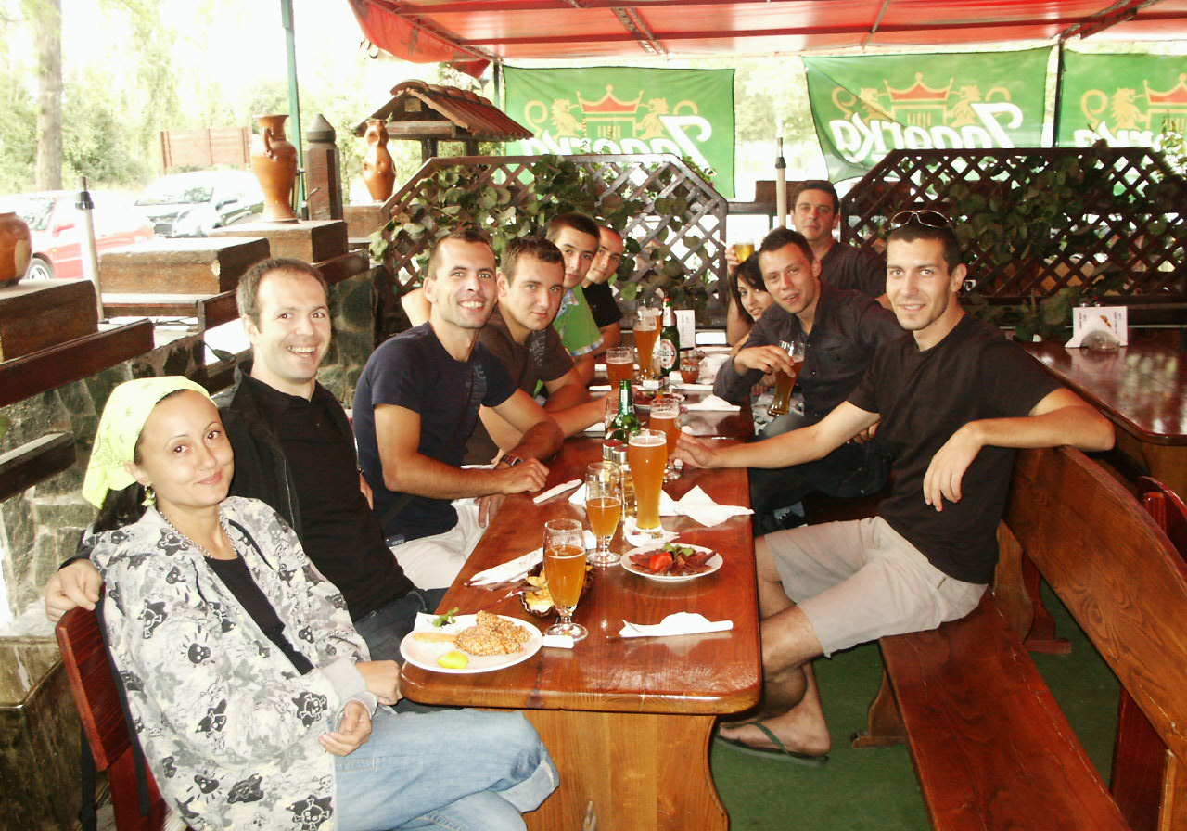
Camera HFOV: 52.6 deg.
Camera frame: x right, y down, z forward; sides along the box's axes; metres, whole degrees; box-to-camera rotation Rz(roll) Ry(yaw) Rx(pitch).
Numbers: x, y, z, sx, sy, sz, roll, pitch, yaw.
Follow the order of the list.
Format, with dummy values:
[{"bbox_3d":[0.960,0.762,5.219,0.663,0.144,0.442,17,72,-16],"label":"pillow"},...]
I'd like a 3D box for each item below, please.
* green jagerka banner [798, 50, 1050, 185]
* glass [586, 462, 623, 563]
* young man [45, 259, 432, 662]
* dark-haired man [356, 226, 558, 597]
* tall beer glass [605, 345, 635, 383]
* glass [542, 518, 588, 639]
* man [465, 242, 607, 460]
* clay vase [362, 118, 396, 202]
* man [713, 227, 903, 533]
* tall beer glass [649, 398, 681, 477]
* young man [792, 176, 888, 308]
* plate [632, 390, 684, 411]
[{"bbox_3d":[1.889,-1.689,6.800,1.400,0.800,0.080,0,12,8],"label":"green jagerka banner"},{"bbox_3d":[0.021,0.197,2.450,0.073,0.193,0.073,-1,13,0],"label":"glass"},{"bbox_3d":[-0.526,0.434,2.186,0.850,1.400,0.820,5,14,29],"label":"young man"},{"bbox_3d":[-0.296,0.244,2.990,0.780,1.350,0.550,8,16,33],"label":"dark-haired man"},{"bbox_3d":[0.084,-0.089,3.705,0.083,0.232,0.083,0,12,6],"label":"tall beer glass"},{"bbox_3d":[-0.050,0.286,2.097,0.077,0.198,0.077,0,12,6],"label":"glass"},{"bbox_3d":[-0.177,0.167,3.404,0.780,1.310,0.540,8,16,33],"label":"man"},{"bbox_3d":[-1.151,-1.353,6.354,0.178,0.425,0.175,0,12,6],"label":"clay vase"},{"bbox_3d":[0.685,0.133,3.487,0.750,1.360,0.600,-11,15,-36],"label":"man"},{"bbox_3d":[0.189,0.059,3.097,0.083,0.200,0.083,0,12,6],"label":"tall beer glass"},{"bbox_3d":[0.846,-0.221,4.827,0.560,1.390,0.720,10,17,39],"label":"young man"},{"bbox_3d":[0.201,-0.063,3.905,0.205,0.040,0.205,-1,13,0],"label":"plate"}]

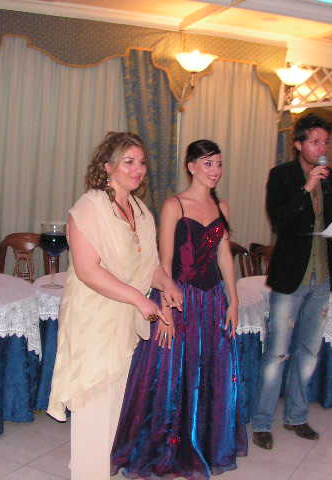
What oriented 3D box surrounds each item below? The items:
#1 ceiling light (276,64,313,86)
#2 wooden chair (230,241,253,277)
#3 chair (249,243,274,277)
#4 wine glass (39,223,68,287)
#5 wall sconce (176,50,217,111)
[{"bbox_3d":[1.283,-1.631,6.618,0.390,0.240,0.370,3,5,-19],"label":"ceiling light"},{"bbox_3d":[0.779,0.489,6.634,0.470,0.880,0.500,0,7,-45],"label":"wooden chair"},{"bbox_3d":[1.018,0.496,6.760,0.470,0.880,0.500,0,7,-45],"label":"chair"},{"bbox_3d":[-0.720,0.105,4.326,0.185,0.400,0.185,4,5,0],"label":"wine glass"},{"bbox_3d":[0.261,-1.514,6.318,0.390,0.560,0.420,3,5,-19],"label":"wall sconce"}]

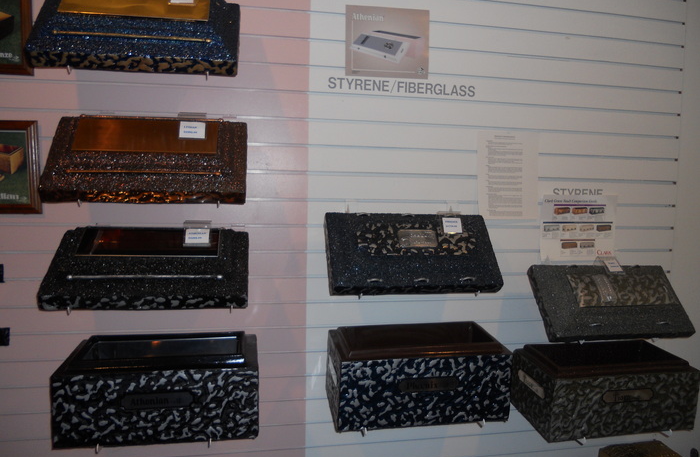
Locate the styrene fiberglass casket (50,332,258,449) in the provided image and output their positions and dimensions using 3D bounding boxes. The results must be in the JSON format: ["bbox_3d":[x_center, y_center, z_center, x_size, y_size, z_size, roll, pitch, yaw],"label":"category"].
[{"bbox_3d":[-0.485,0.407,1.443,0.472,0.200,0.275,1,6,-11],"label":"styrene fiberglass casket"}]

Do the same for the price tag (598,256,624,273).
[{"bbox_3d":[0.855,0.119,1.785,0.070,0.058,0.010,-1,-36,-22],"label":"price tag"}]

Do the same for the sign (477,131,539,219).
[{"bbox_3d":[0.507,-0.168,1.740,0.212,0.279,0.006,0,5,-12],"label":"sign"}]

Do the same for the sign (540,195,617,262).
[{"bbox_3d":[0.764,-0.001,1.811,0.277,0.216,0.008,0,5,-12],"label":"sign"}]

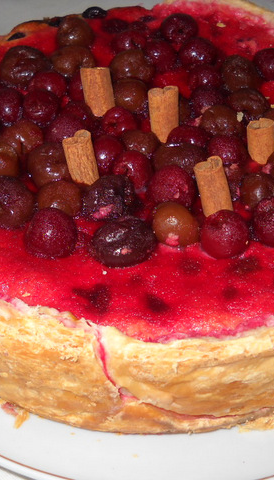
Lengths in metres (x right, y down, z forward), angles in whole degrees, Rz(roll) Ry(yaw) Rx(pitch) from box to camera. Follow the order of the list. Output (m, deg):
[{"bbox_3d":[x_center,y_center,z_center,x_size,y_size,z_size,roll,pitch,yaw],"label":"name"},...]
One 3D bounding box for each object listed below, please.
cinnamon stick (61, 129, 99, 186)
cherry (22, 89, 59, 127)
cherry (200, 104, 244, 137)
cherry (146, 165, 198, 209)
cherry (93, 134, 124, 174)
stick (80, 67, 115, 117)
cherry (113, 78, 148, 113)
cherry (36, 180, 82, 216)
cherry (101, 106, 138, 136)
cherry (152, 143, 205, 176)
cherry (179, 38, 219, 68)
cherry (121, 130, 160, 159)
[{"bbox_3d":[-0.023,-0.031,0.294,0.013,0.028,0.009,-19,49,-9],"label":"cinnamon stick"},{"bbox_3d":[-0.045,-0.062,0.330,0.018,0.017,0.017,0,49,0],"label":"cherry"},{"bbox_3d":[0.040,-0.056,0.336,0.021,0.018,0.020,0,47,0],"label":"cherry"},{"bbox_3d":[0.015,-0.022,0.294,0.020,0.019,0.020,0,48,0],"label":"cherry"},{"bbox_3d":[-0.013,-0.039,0.323,0.017,0.017,0.016,0,47,0],"label":"cherry"},{"bbox_3d":[-0.017,-0.067,0.332,0.014,0.028,0.011,-10,23,-1],"label":"stick"},{"bbox_3d":[-0.003,-0.069,0.335,0.018,0.018,0.018,2,47,0],"label":"cherry"},{"bbox_3d":[-0.033,-0.016,0.299,0.019,0.018,0.019,0,47,0],"label":"cherry"},{"bbox_3d":[-0.008,-0.057,0.338,0.018,0.017,0.017,0,47,0],"label":"cherry"},{"bbox_3d":[0.019,-0.035,0.310,0.024,0.016,0.018,0,48,0],"label":"cherry"},{"bbox_3d":[0.032,-0.098,0.367,0.019,0.018,0.019,0,48,0],"label":"cherry"},{"bbox_3d":[0.002,-0.041,0.310,0.017,0.015,0.017,0,48,0],"label":"cherry"}]

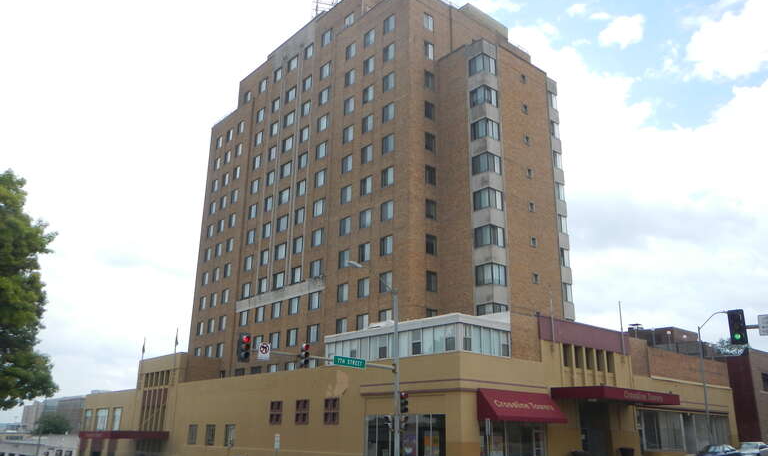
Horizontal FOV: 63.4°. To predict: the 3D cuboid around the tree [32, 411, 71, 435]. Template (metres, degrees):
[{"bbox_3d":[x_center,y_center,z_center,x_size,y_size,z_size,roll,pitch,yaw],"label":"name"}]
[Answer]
[{"bbox_3d":[-61.424,36.776,114.446,7.000,8.500,7.000,16,-24,-39],"label":"tree"}]

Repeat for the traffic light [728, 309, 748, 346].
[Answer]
[{"bbox_3d":[13.060,3.647,22.885,0.350,1.300,0.620,16,-24,-39],"label":"traffic light"}]

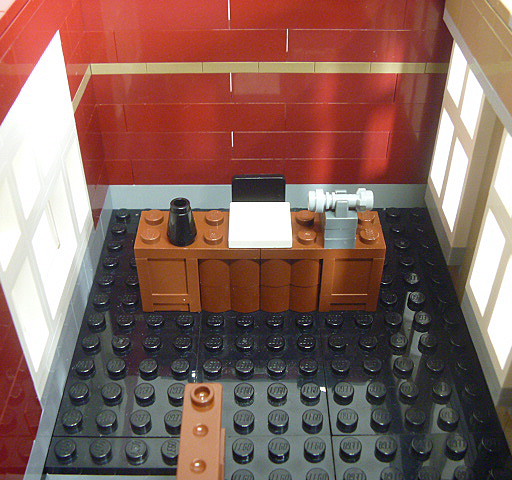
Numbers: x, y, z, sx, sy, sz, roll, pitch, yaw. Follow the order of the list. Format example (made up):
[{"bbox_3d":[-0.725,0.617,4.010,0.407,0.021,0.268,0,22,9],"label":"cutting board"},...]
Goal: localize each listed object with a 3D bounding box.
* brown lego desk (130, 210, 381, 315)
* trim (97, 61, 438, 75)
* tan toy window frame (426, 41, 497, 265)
[{"bbox_3d":[0.001,0.006,0.178,0.064,0.023,0.016,0,39,0],"label":"brown lego desk"},{"bbox_3d":[0.004,-0.051,0.187,0.104,0.003,0.006,0,39,0],"label":"trim"},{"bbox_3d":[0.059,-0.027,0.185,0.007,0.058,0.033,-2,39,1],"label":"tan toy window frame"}]

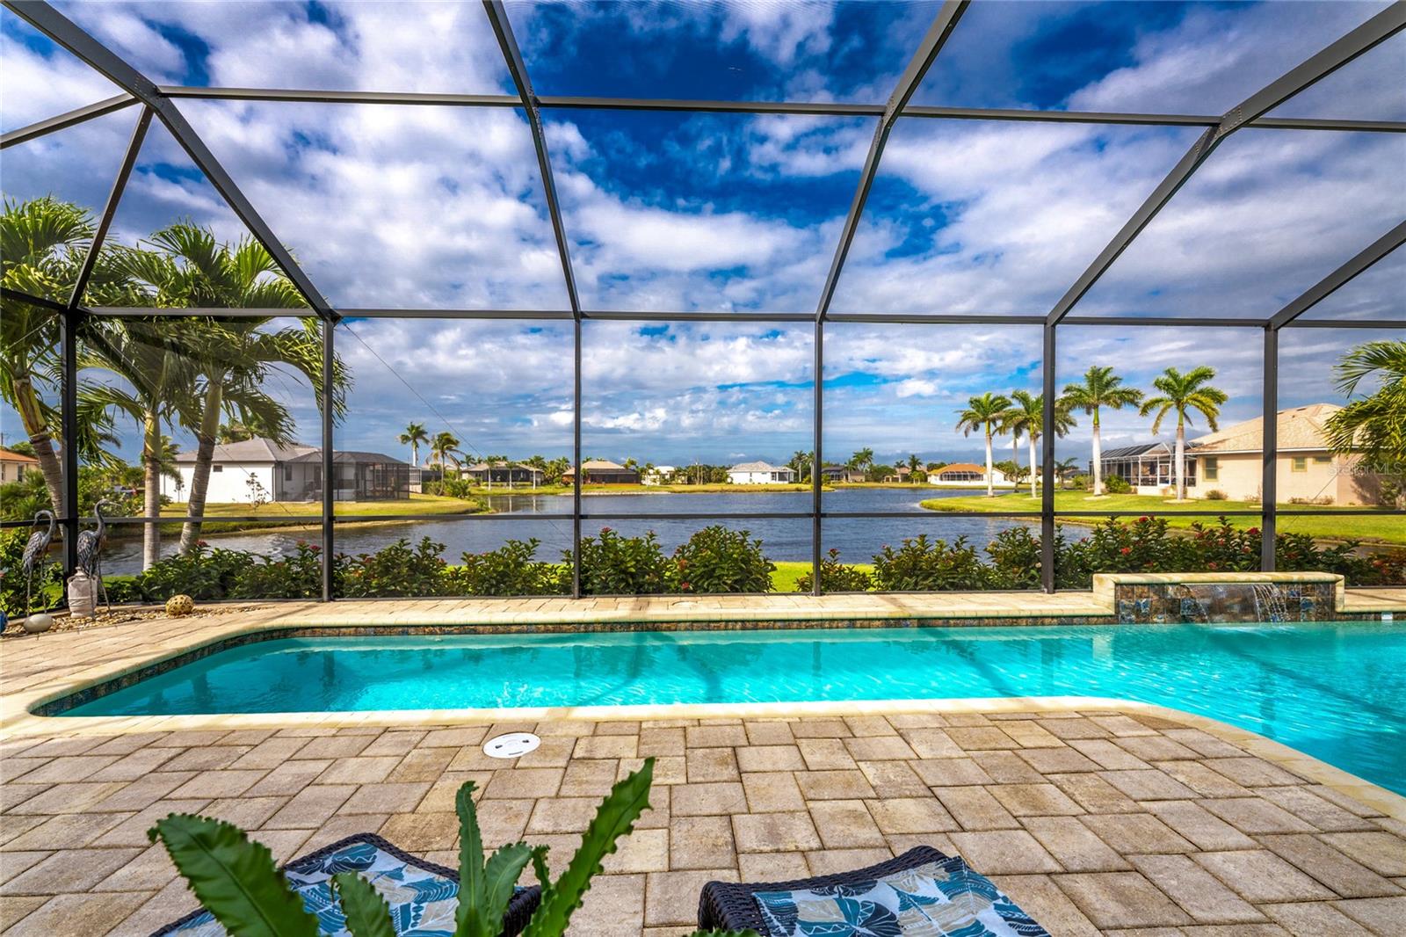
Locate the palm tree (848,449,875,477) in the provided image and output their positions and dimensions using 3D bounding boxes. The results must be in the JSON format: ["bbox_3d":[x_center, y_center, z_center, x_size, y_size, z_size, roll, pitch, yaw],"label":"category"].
[{"bbox_3d":[41.526,-0.862,143.000,6.300,8.400,6.300,0,0,0],"label":"palm tree"}]

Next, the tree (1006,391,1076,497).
[{"bbox_3d":[25.729,-1.834,41.500,4.700,8.100,4.700,0,0,0],"label":"tree"}]

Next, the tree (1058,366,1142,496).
[{"bbox_3d":[31.153,-2.893,43.000,6.400,10.200,6.400,0,0,0],"label":"tree"}]

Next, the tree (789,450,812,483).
[{"bbox_3d":[23.967,-0.404,134.000,5.600,8.300,5.600,0,0,0],"label":"tree"}]

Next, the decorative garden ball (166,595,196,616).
[{"bbox_3d":[-4.873,1.275,5.100,0.200,0.200,0.200,0,0,0],"label":"decorative garden ball"}]

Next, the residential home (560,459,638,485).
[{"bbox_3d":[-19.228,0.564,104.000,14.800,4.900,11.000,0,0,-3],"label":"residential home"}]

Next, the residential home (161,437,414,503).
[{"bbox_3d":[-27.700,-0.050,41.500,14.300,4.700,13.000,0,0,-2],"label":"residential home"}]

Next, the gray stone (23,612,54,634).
[{"bbox_3d":[-5.770,1.345,4.750,0.175,0.150,0.165,0,0,0],"label":"gray stone"}]

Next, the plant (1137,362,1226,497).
[{"bbox_3d":[29.650,-2.172,33.800,4.300,8.400,4.300,0,0,0],"label":"plant"}]

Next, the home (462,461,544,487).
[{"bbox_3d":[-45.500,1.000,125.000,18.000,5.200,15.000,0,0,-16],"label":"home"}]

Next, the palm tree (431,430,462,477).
[{"bbox_3d":[-25.285,-0.651,54.000,3.400,6.100,3.400,0,0,0],"label":"palm tree"}]

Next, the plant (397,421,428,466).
[{"bbox_3d":[-40.092,-2.137,76.000,3.800,8.600,3.800,0,0,0],"label":"plant"}]

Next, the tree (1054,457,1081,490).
[{"bbox_3d":[48.039,0.651,72.000,3.600,4.200,3.600,0,0,0],"label":"tree"}]

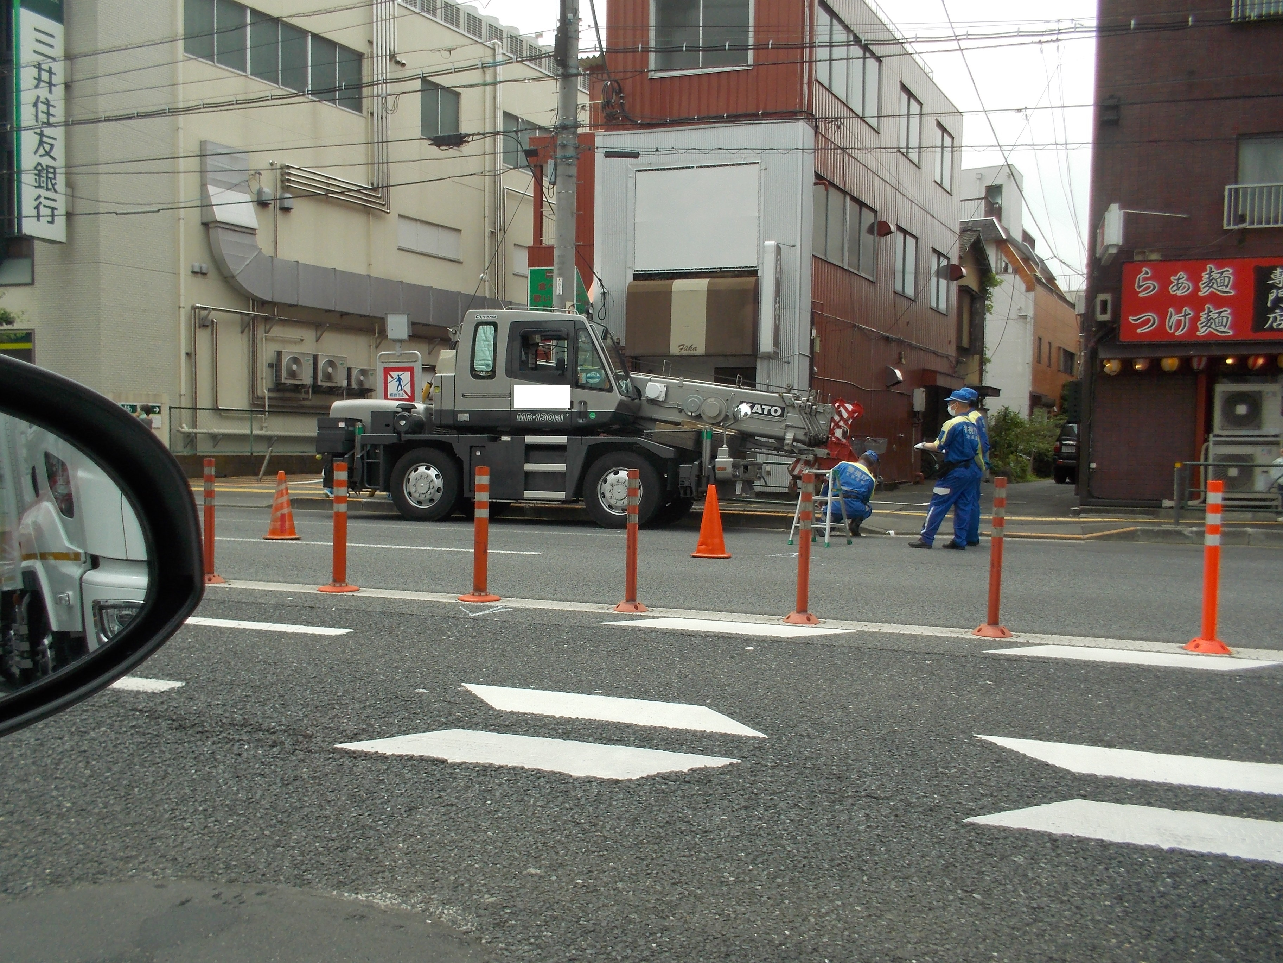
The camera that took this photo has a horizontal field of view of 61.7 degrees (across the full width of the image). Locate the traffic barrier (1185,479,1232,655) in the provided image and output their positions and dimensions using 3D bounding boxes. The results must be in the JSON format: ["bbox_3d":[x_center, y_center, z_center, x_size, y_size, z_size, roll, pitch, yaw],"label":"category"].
[{"bbox_3d":[2.726,0.407,5.160,0.215,0.800,0.215,2,3,19],"label":"traffic barrier"}]

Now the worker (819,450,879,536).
[{"bbox_3d":[2.575,0.143,13.200,0.660,1.060,0.680,1,3,-5],"label":"worker"}]

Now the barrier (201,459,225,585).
[{"bbox_3d":[-2.842,0.258,7.080,0.200,0.800,0.200,2,3,19],"label":"barrier"}]

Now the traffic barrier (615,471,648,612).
[{"bbox_3d":[-0.053,0.333,6.150,0.200,0.800,0.200,1,3,0],"label":"traffic barrier"}]

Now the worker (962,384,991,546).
[{"bbox_3d":[3.700,-0.159,12.150,0.500,1.780,0.540,2,3,17],"label":"worker"}]

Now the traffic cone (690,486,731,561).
[{"bbox_3d":[0.660,0.362,10.200,0.380,0.700,0.380,2,3,20],"label":"traffic cone"}]

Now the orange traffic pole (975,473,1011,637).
[{"bbox_3d":[1.815,0.381,5.500,0.210,0.800,0.210,2,3,20],"label":"orange traffic pole"}]

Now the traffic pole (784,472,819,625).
[{"bbox_3d":[0.886,0.365,5.880,0.200,0.800,0.200,2,3,19],"label":"traffic pole"}]

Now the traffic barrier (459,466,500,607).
[{"bbox_3d":[-0.965,0.310,6.460,0.250,0.800,0.250,1,3,0],"label":"traffic barrier"}]

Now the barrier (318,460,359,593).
[{"bbox_3d":[-1.914,0.286,6.820,0.250,0.800,0.250,2,3,19],"label":"barrier"}]

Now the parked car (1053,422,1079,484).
[{"bbox_3d":[12.160,-0.790,28.430,1.700,1.620,4.300,3,3,29],"label":"parked car"}]

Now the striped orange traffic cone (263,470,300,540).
[{"bbox_3d":[-3.716,0.243,11.100,0.380,0.700,0.380,1,3,12],"label":"striped orange traffic cone"}]

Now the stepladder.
[{"bbox_3d":[1.967,0.285,11.750,0.490,0.810,0.640,3,4,39],"label":"stepladder"}]

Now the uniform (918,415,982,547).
[{"bbox_3d":[3.380,-0.005,11.750,0.560,1.450,0.520,2,3,28],"label":"uniform"}]

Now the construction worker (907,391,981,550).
[{"bbox_3d":[3.260,-0.129,11.550,0.660,1.710,0.520,2,3,26],"label":"construction worker"}]

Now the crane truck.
[{"bbox_3d":[-0.700,-0.840,15.060,7.500,2.820,2.100,2,3,16],"label":"crane truck"}]

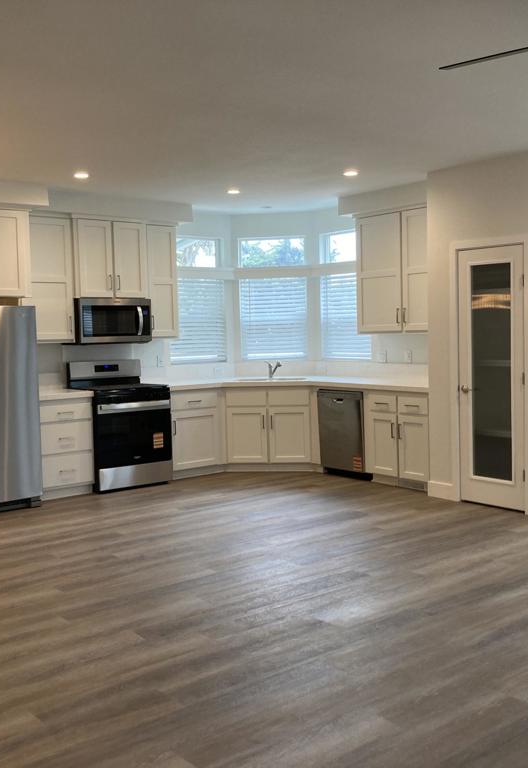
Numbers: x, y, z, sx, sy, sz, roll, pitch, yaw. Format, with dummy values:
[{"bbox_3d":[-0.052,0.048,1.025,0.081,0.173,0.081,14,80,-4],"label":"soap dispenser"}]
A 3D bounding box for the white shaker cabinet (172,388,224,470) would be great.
[{"bbox_3d":[-0.842,0.436,8.378,0.614,0.800,0.619,-4,5,-39],"label":"white shaker cabinet"}]

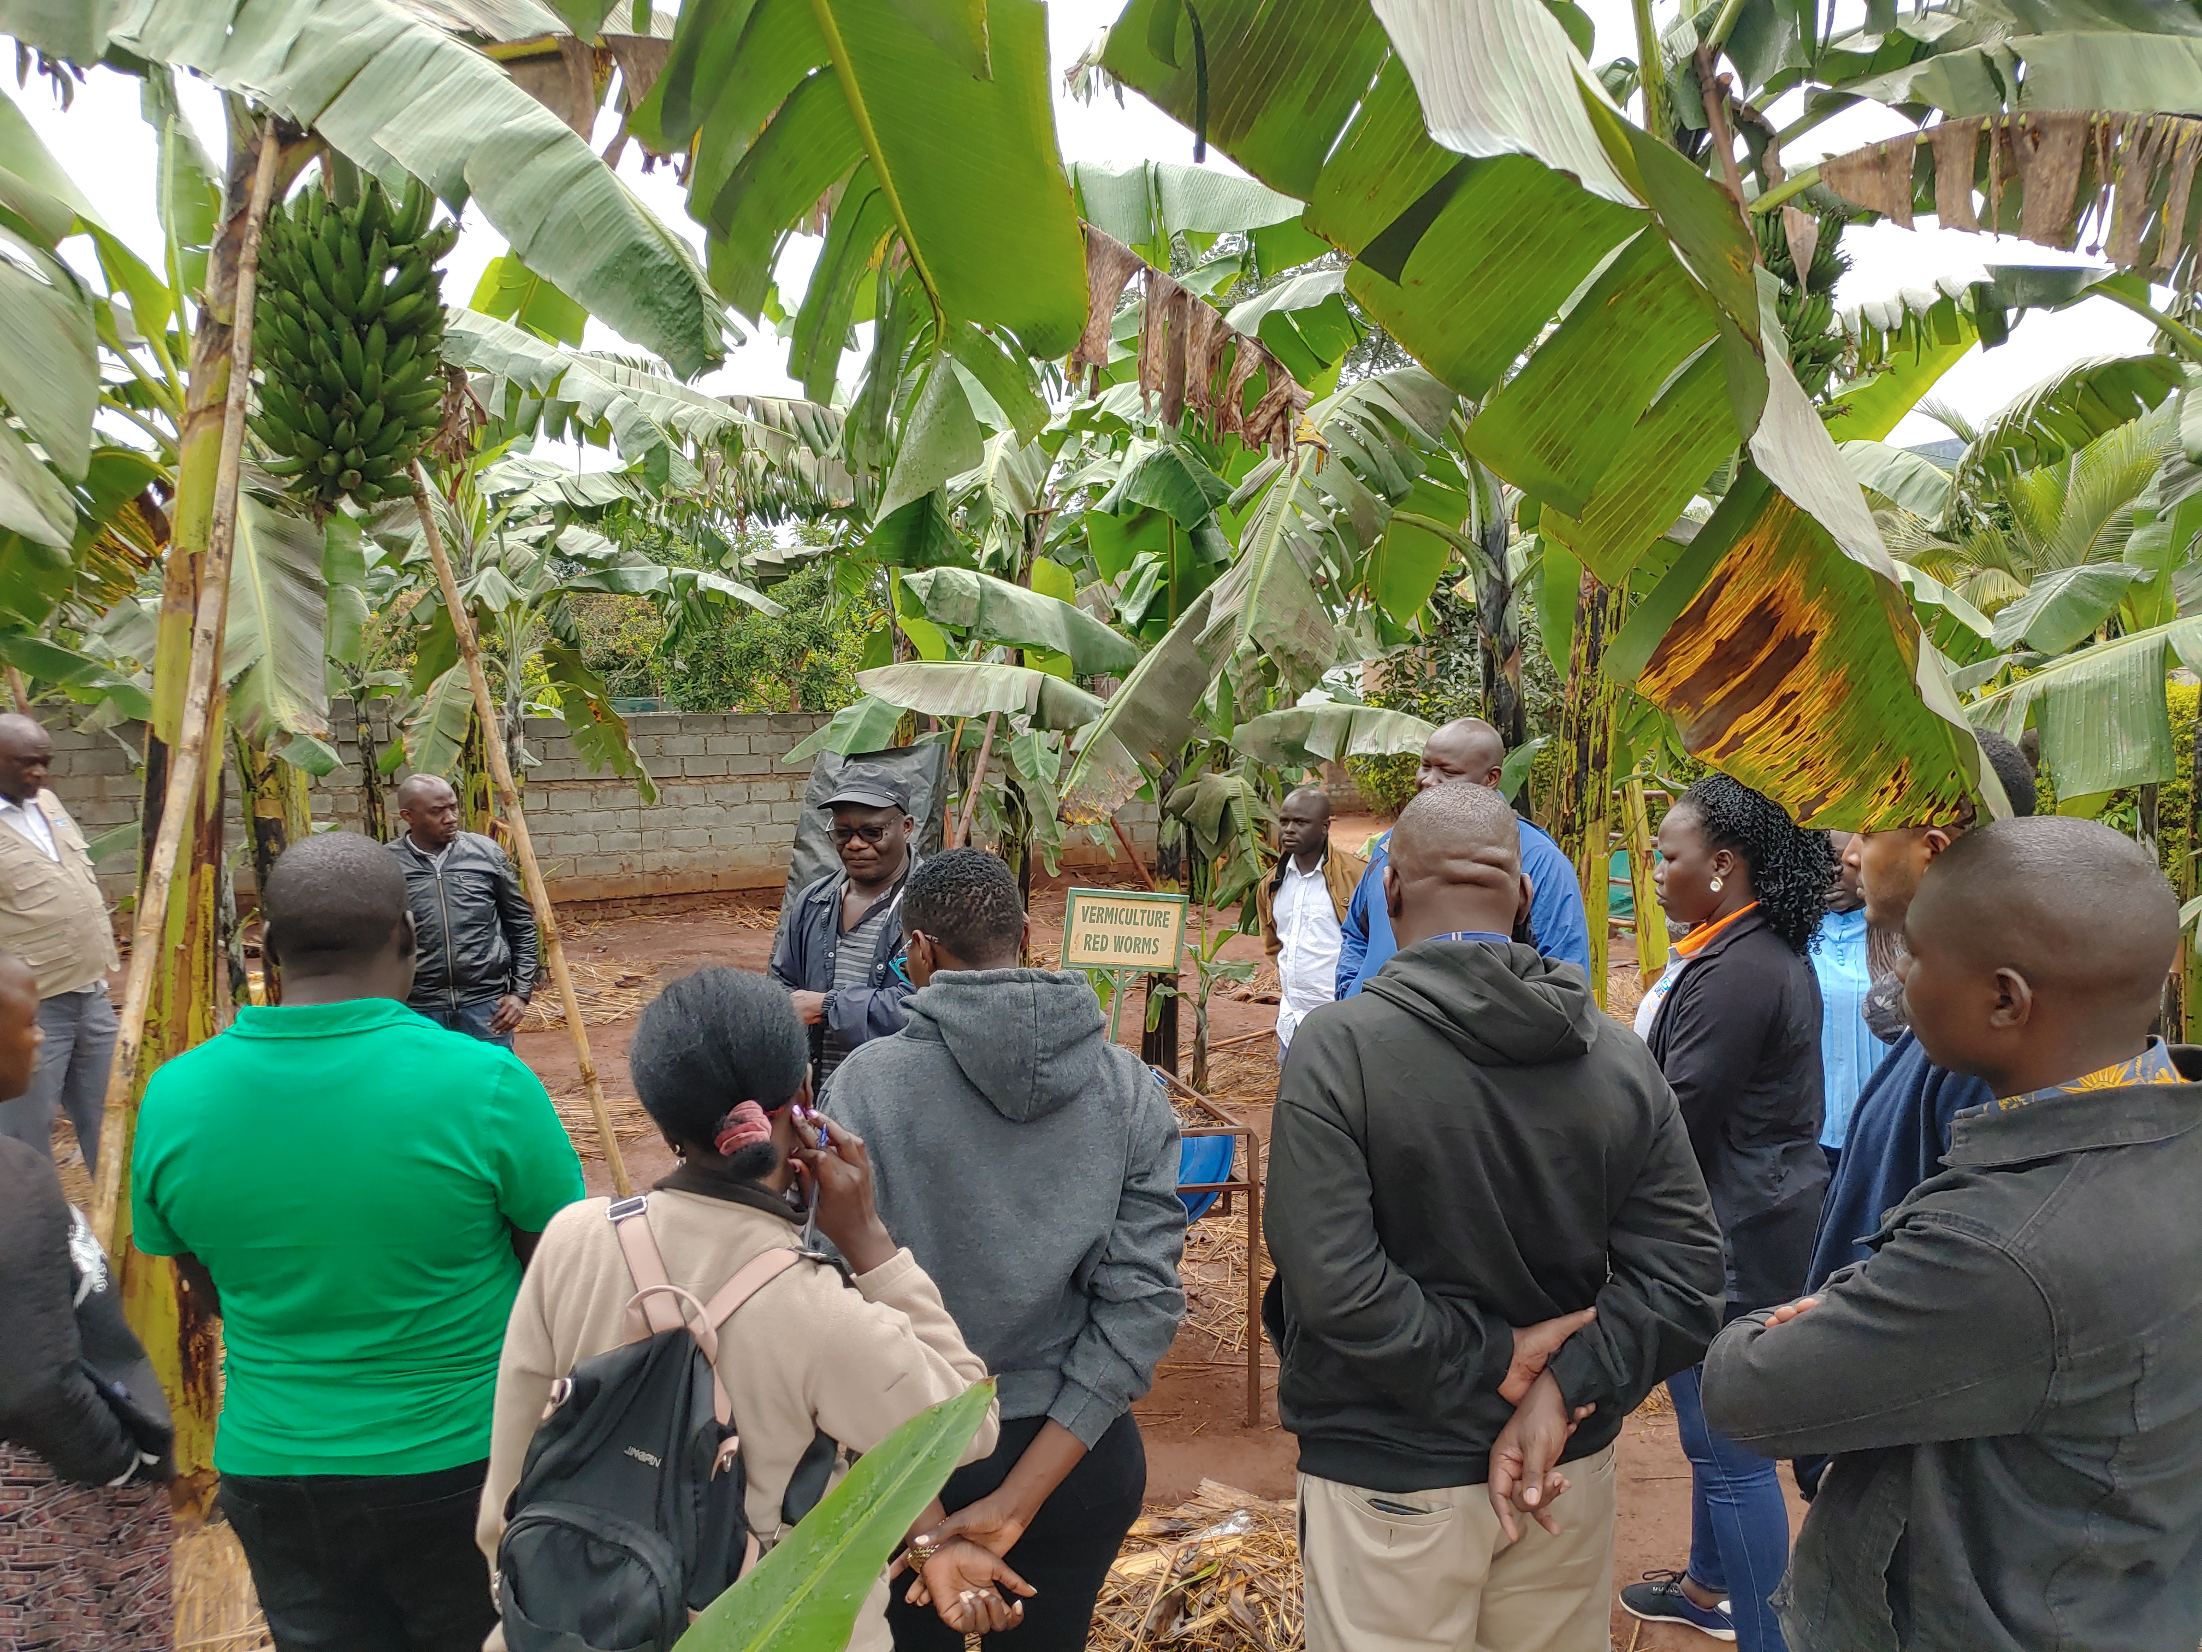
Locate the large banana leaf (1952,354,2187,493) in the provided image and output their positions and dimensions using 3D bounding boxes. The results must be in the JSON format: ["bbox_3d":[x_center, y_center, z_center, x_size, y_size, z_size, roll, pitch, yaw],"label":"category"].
[{"bbox_3d":[4.337,-1.797,7.400,1.150,0.420,0.450,-25,2,1],"label":"large banana leaf"}]

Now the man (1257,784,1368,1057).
[{"bbox_3d":[0.770,0.707,5.885,0.490,1.690,0.300,1,3,26],"label":"man"}]

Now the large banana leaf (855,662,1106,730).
[{"bbox_3d":[-0.594,-0.636,8.100,1.250,0.340,0.420,3,2,0],"label":"large banana leaf"}]

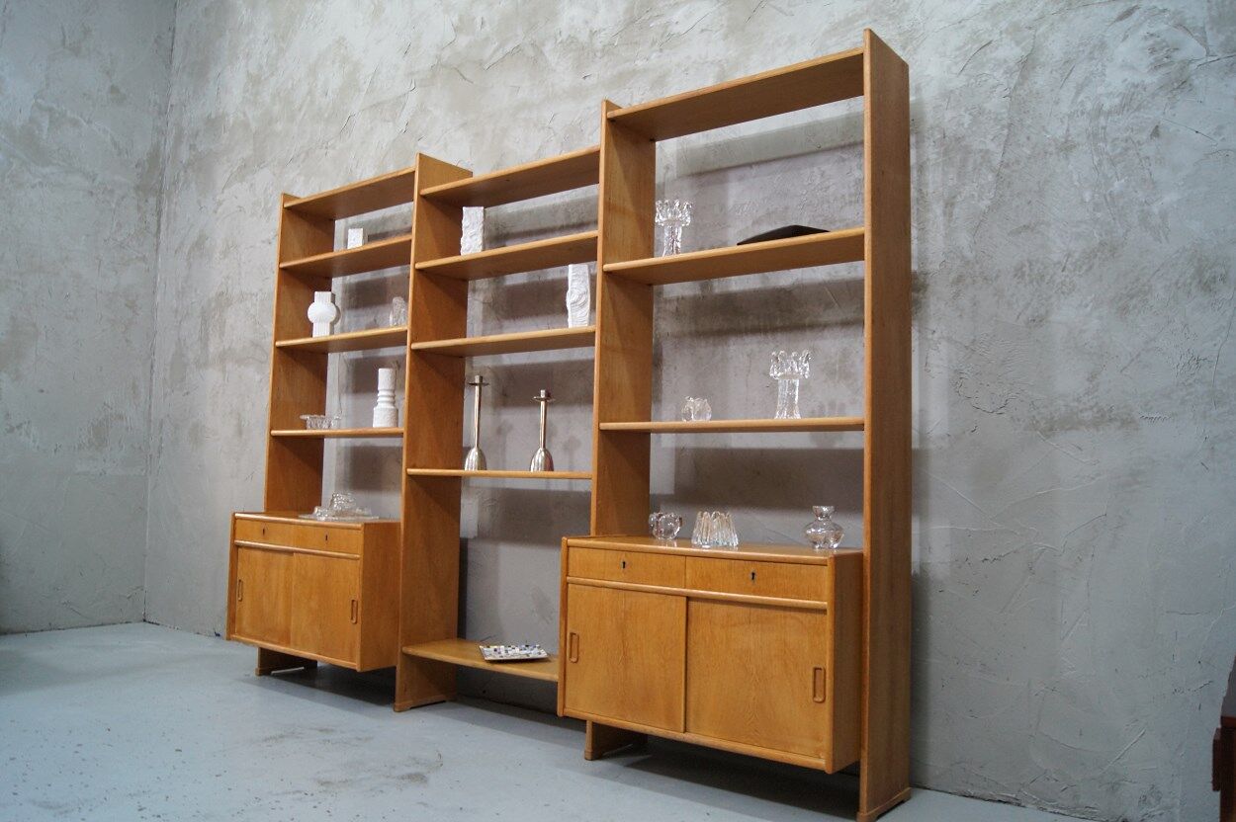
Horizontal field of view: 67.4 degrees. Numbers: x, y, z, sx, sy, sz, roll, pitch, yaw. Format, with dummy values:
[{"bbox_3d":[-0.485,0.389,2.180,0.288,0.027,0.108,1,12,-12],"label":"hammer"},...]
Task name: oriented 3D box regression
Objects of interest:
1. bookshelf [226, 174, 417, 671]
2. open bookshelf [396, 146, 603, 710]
[{"bbox_3d":[-1.049,0.069,3.566,0.842,1.970,0.427,-2,-5,36],"label":"bookshelf"},{"bbox_3d":[-0.327,0.053,3.133,0.857,1.970,0.265,-2,-5,36],"label":"open bookshelf"}]

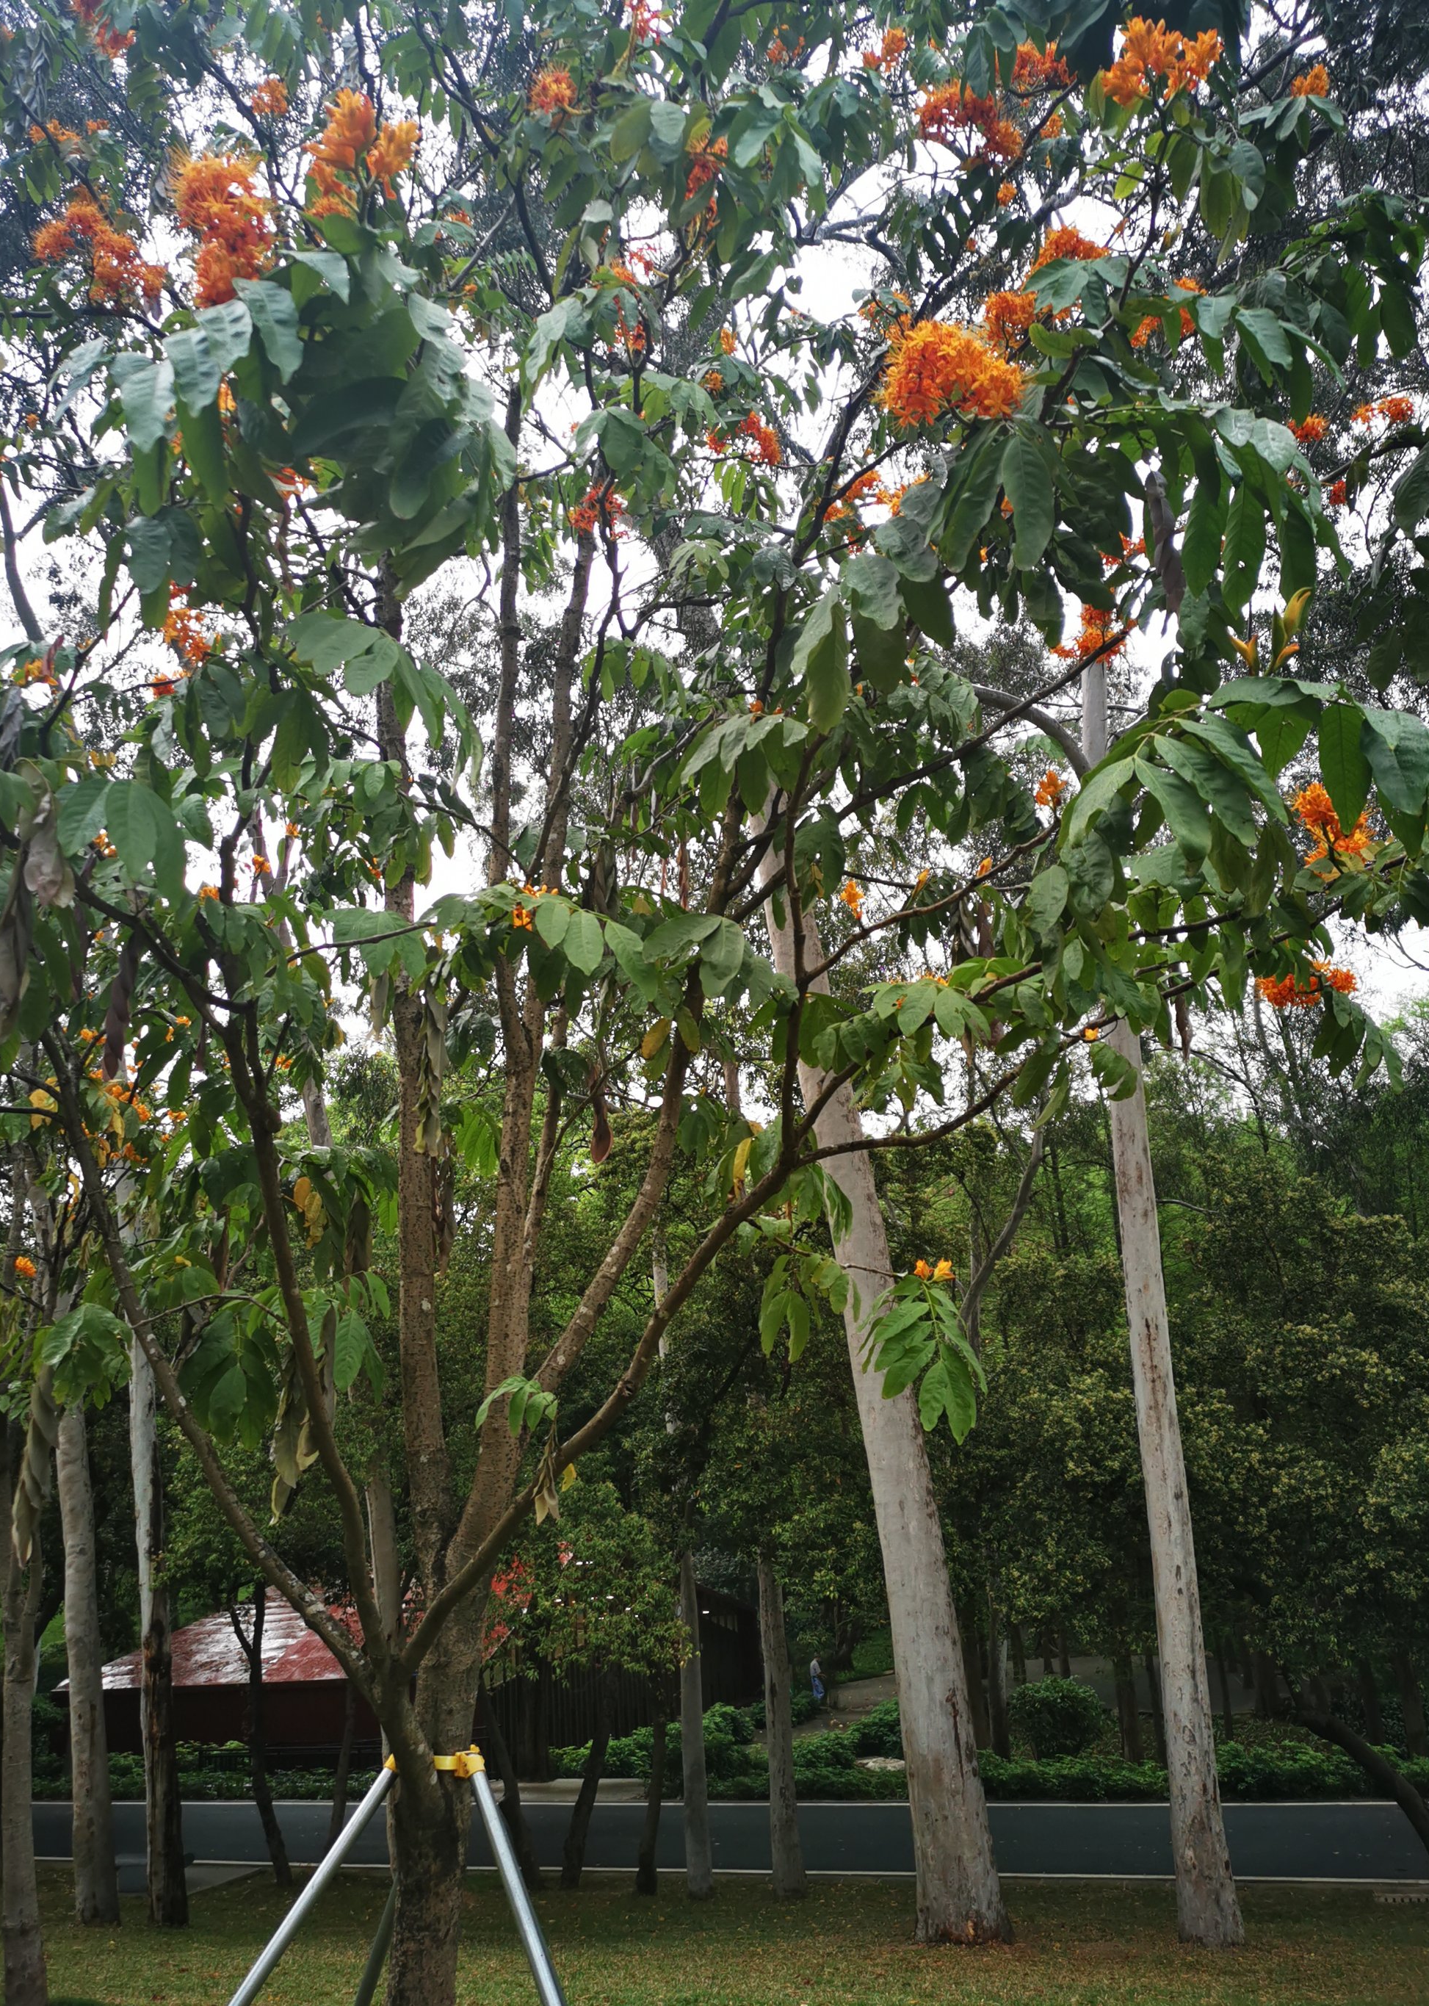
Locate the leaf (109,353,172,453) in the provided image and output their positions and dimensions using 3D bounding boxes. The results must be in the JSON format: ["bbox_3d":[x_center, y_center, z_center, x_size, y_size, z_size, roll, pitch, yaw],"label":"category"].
[{"bbox_3d":[-1.007,-1.054,2.750,0.105,0.190,0.060,5,-21,-22],"label":"leaf"}]

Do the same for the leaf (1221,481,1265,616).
[{"bbox_3d":[0.930,-0.800,2.750,0.075,0.265,0.050,-11,-21,21],"label":"leaf"}]

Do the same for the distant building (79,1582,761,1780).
[{"bbox_3d":[-6.857,16.883,41.493,11.000,4.700,15.900,-10,-21,20],"label":"distant building"}]

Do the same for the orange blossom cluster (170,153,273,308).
[{"bbox_3d":[-0.944,-1.482,3.000,0.190,0.300,0.190,6,-24,-20],"label":"orange blossom cluster"}]

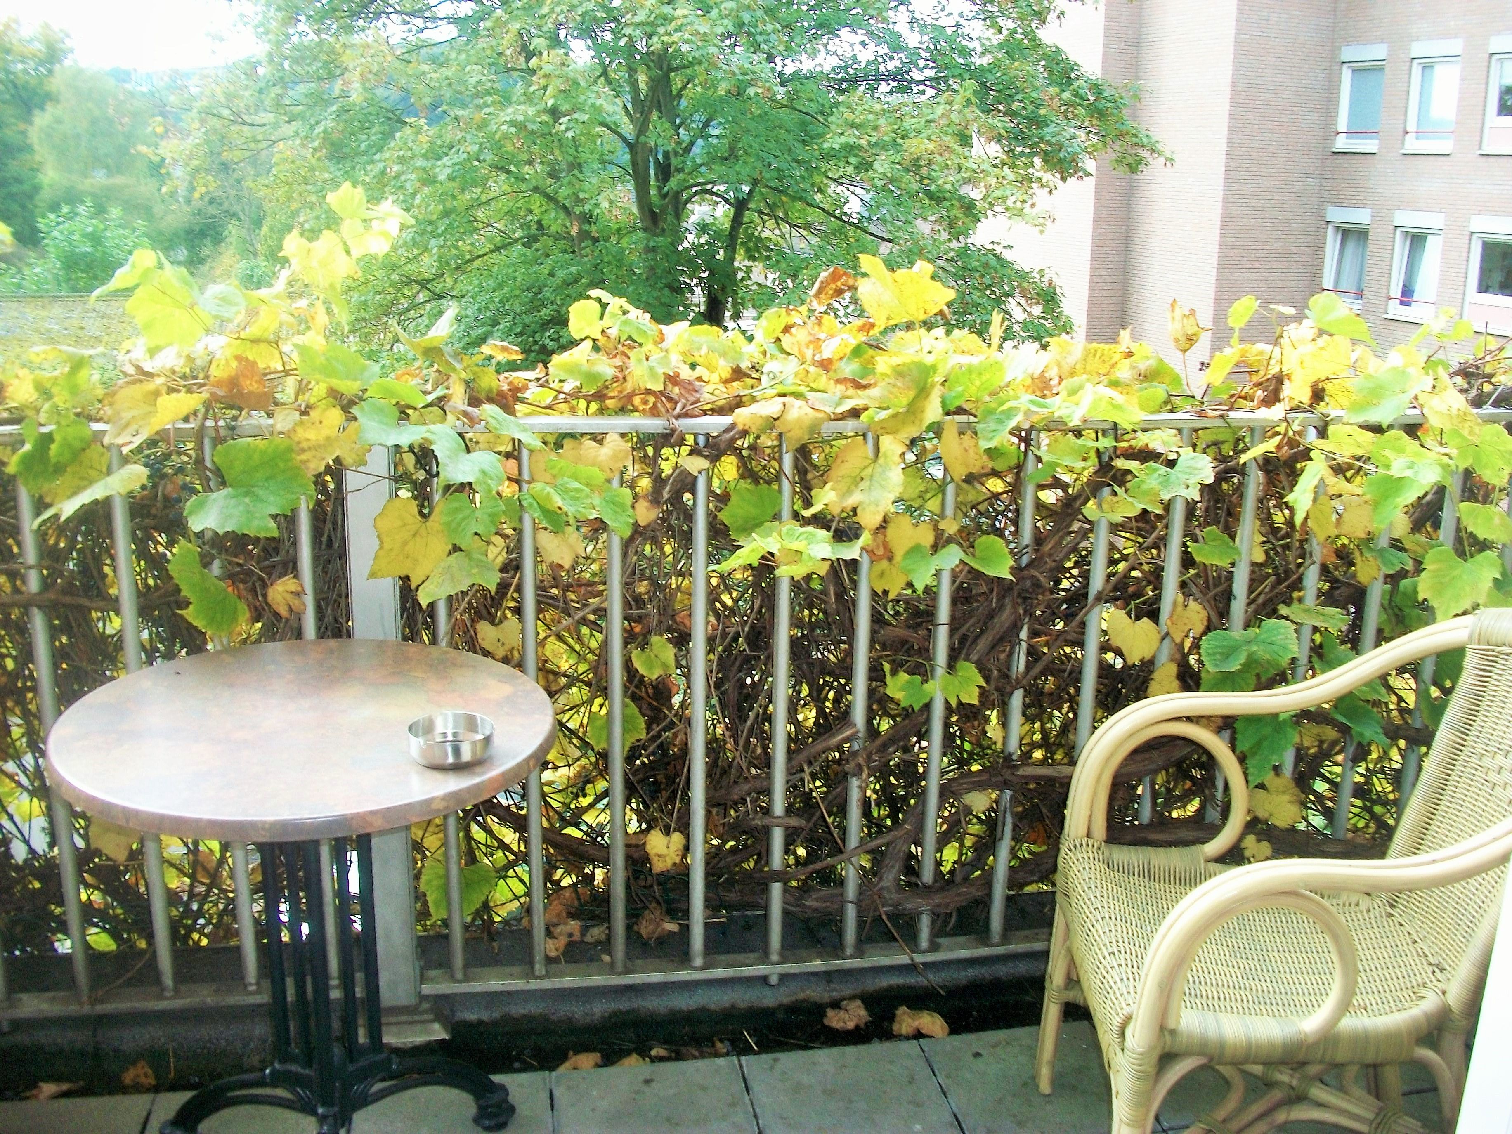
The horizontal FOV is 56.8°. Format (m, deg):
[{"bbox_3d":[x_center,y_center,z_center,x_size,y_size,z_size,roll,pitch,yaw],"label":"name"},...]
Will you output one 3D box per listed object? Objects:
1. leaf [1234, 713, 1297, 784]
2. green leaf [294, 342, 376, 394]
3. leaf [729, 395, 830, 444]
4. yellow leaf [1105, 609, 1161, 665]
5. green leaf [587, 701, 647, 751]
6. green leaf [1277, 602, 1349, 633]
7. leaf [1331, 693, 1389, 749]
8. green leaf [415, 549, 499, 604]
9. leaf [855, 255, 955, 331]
[{"bbox_3d":[0.895,0.310,2.457,0.122,0.146,0.040,-1,1,-10],"label":"leaf"},{"bbox_3d":[-0.582,-0.276,1.935,0.111,0.068,0.070,-3,16,-15],"label":"green leaf"},{"bbox_3d":[0.036,-0.217,2.097,0.145,0.072,0.050,-1,-10,-9],"label":"leaf"},{"bbox_3d":[0.639,0.117,2.369,0.094,0.098,0.020,2,5,3],"label":"yellow leaf"},{"bbox_3d":[-0.228,0.261,2.295,0.095,0.080,0.030,-1,15,-9],"label":"green leaf"},{"bbox_3d":[0.937,0.083,2.348,0.127,0.030,0.059,16,50,5],"label":"green leaf"},{"bbox_3d":[1.070,0.270,2.477,0.118,0.110,0.045,-1,-4,-10],"label":"leaf"},{"bbox_3d":[-0.439,0.013,2.063,0.126,0.105,0.030,1,-25,-1],"label":"green leaf"},{"bbox_3d":[0.237,-0.437,2.229,0.163,0.117,0.050,-1,5,-9],"label":"leaf"}]

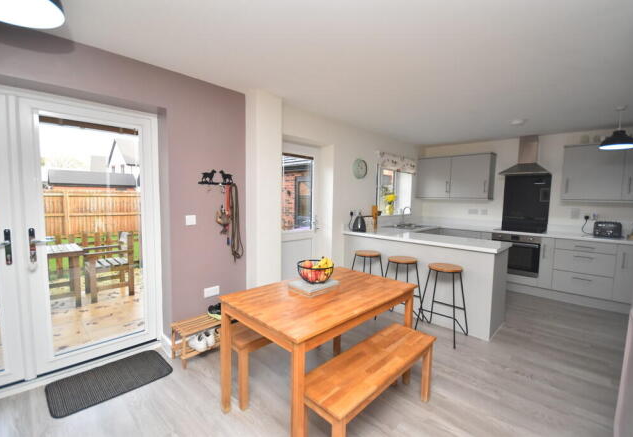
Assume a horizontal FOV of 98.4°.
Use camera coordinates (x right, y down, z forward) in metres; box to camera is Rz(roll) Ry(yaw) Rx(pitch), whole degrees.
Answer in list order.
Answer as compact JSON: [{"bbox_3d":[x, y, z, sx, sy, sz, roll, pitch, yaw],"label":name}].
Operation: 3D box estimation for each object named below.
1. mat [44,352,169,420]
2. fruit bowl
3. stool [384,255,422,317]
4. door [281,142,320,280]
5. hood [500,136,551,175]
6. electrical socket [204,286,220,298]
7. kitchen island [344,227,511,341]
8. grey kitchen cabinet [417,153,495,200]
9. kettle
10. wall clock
[{"bbox_3d":[-1.538,1.210,2.071,0.740,0.010,0.490,-3,6,-44],"label":"mat"},{"bbox_3d":[-0.006,0.380,1.964,0.255,0.175,0.255,1,4,0],"label":"fruit bowl"},{"bbox_3d":[0.973,0.821,3.131,0.400,0.700,0.400,-3,6,-44],"label":"stool"},{"bbox_3d":[-0.291,0.099,3.487,0.900,2.050,0.070,-3,6,-44],"label":"door"},{"bbox_3d":[3.226,-0.976,4.178,0.480,0.610,0.600,-3,6,-44],"label":"hood"},{"bbox_3d":[-0.979,0.693,2.565,0.147,0.087,0.012,-3,6,-44],"label":"electrical socket"},{"bbox_3d":[1.320,0.692,3.513,0.740,0.910,1.840,-3,6,-44],"label":"kitchen island"},{"bbox_3d":[2.534,-0.728,5.023,0.320,0.760,1.210,-3,6,-44],"label":"grey kitchen cabinet"},{"bbox_3d":[0.620,0.068,3.868,0.180,0.265,0.200,1,4,9],"label":"kettle"},{"bbox_3d":[0.645,-0.719,3.968,0.290,0.290,0.045,-3,6,-44],"label":"wall clock"}]

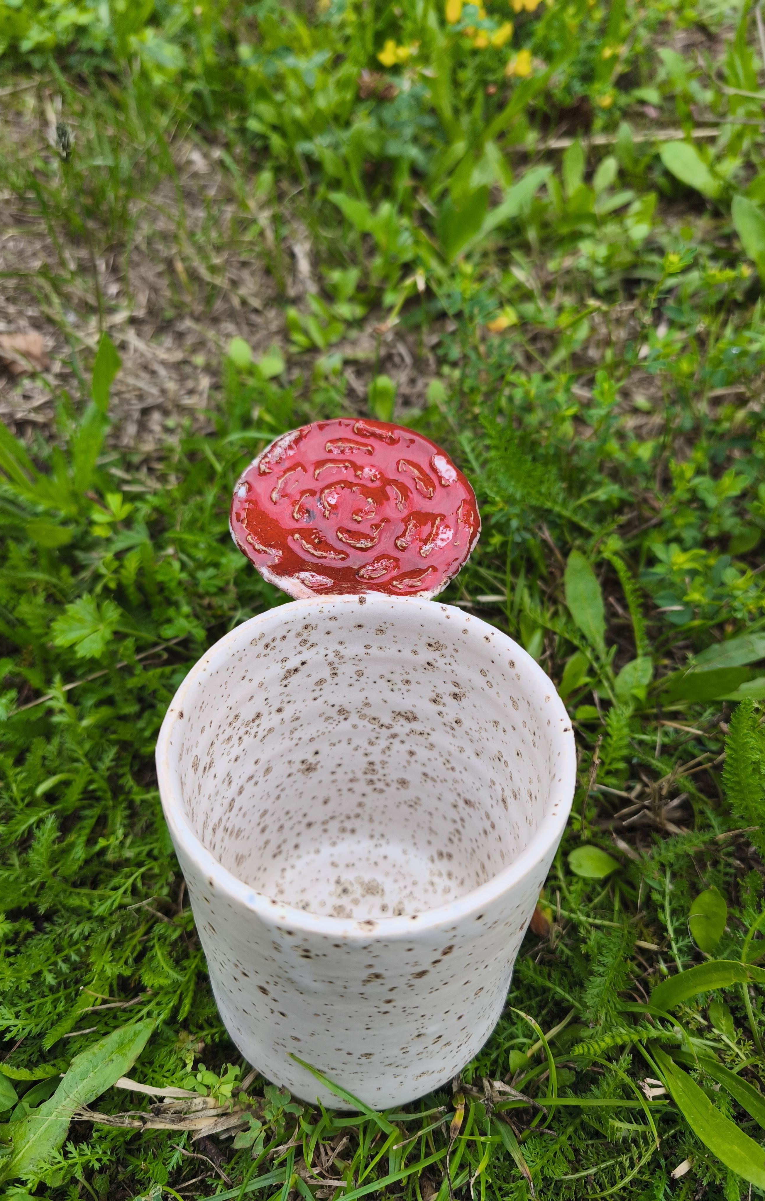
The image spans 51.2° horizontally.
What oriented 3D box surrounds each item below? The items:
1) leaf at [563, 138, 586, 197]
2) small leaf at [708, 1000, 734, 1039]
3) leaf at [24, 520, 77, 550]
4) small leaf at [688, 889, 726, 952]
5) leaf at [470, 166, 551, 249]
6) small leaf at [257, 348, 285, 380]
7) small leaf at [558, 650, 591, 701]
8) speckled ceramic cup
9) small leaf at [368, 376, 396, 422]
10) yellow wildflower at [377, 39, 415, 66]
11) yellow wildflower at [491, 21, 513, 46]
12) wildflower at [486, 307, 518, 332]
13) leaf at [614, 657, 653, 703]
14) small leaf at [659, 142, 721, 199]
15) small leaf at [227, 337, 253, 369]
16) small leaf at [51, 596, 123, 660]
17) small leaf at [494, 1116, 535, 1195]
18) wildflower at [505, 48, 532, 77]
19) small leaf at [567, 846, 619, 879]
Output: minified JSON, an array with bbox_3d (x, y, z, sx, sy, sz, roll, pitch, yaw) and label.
[{"bbox_3d":[0.134,-0.302,0.558,0.016,0.010,0.051,3,75,9],"label":"leaf"},{"bbox_3d":[0.088,0.110,0.209,0.007,0.002,0.009,-15,67,1],"label":"small leaf"},{"bbox_3d":[-0.139,-0.028,0.335,0.021,0.006,0.013,1,41,0],"label":"leaf"},{"bbox_3d":[0.094,0.092,0.230,0.011,0.005,0.019,3,41,2],"label":"small leaf"},{"bbox_3d":[0.098,-0.300,0.610,0.068,0.045,0.027,-30,50,-30],"label":"leaf"},{"bbox_3d":[-0.061,-0.130,0.438,0.015,0.005,0.019,-1,68,-5],"label":"small leaf"},{"bbox_3d":[0.069,0.027,0.287,0.009,0.005,0.018,22,88,17],"label":"small leaf"},{"bbox_3d":[-0.004,0.067,0.200,0.085,0.108,0.085,2,43,-1],"label":"speckled ceramic cup"},{"bbox_3d":[-0.001,-0.113,0.445,0.016,0.025,0.011,1,41,0],"label":"small leaf"},{"bbox_3d":[0.013,-0.481,0.700,0.033,0.021,0.025,1,41,0],"label":"yellow wildflower"},{"bbox_3d":[0.087,-0.412,0.580,0.015,0.017,0.015,6,47,4],"label":"yellow wildflower"},{"bbox_3d":[0.070,-0.165,0.470,0.018,0.012,0.013,1,41,0],"label":"wildflower"},{"bbox_3d":[0.086,0.027,0.271,0.014,0.004,0.019,29,87,20],"label":"leaf"},{"bbox_3d":[0.266,-0.372,0.689,0.065,0.010,0.024,33,87,-13],"label":"small leaf"},{"bbox_3d":[-0.087,-0.151,0.488,0.015,0.017,0.010,1,41,0],"label":"small leaf"},{"bbox_3d":[-0.105,0.010,0.284,0.023,0.006,0.026,-8,59,-11],"label":"small leaf"},{"bbox_3d":[0.031,0.131,0.189,0.005,0.004,0.016,-18,62,-21],"label":"small leaf"},{"bbox_3d":[0.102,-0.405,0.600,0.019,0.019,0.018,7,43,5],"label":"wildflower"},{"bbox_3d":[0.060,0.075,0.228,0.015,0.004,0.009,4,42,4],"label":"small leaf"}]

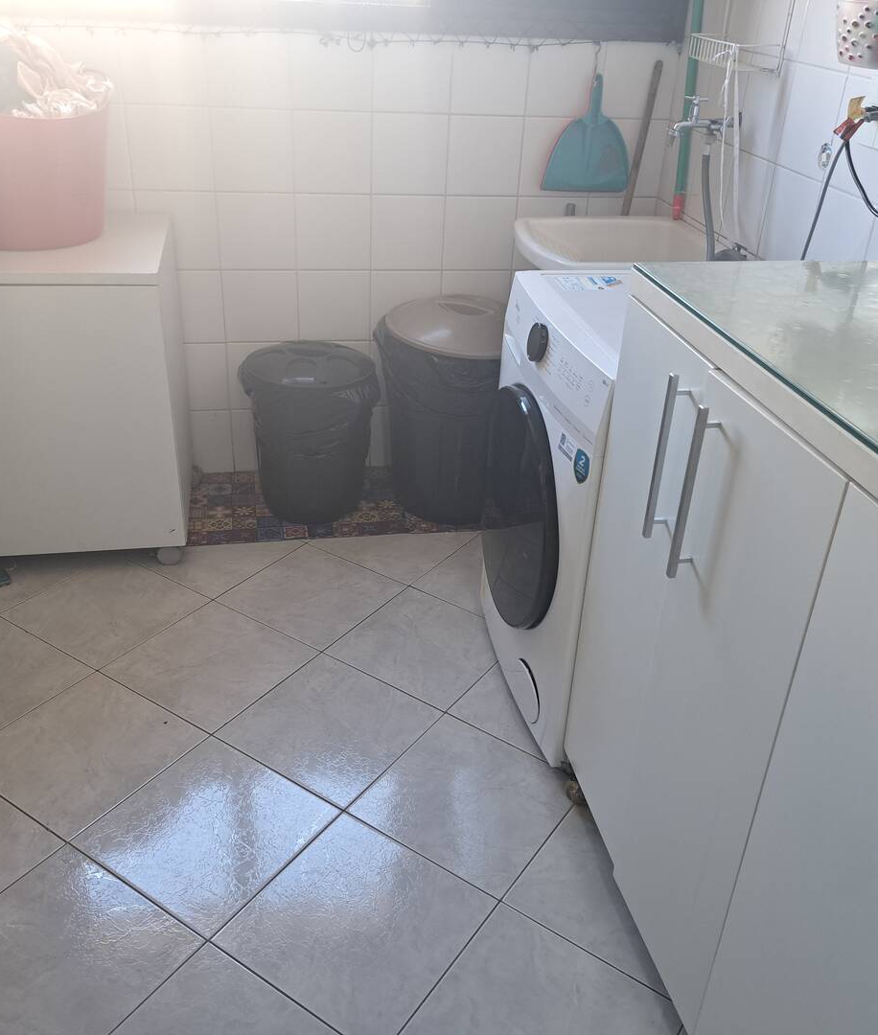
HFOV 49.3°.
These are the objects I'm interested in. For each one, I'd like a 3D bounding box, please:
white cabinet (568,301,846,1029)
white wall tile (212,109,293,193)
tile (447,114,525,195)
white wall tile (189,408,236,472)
[{"bbox_3d":[0.579,0.188,1.390,0.590,0.870,0.575,-3,30,-10],"label":"white cabinet"},{"bbox_3d":[-0.476,-0.942,2.462,0.202,0.202,0.010,-3,30,-11],"label":"white wall tile"},{"bbox_3d":[0.123,-0.962,2.548,0.200,0.200,0.010,-3,30,-11],"label":"tile"},{"bbox_3d":[-0.713,-0.222,2.825,0.202,0.202,0.010,-3,30,-10],"label":"white wall tile"}]

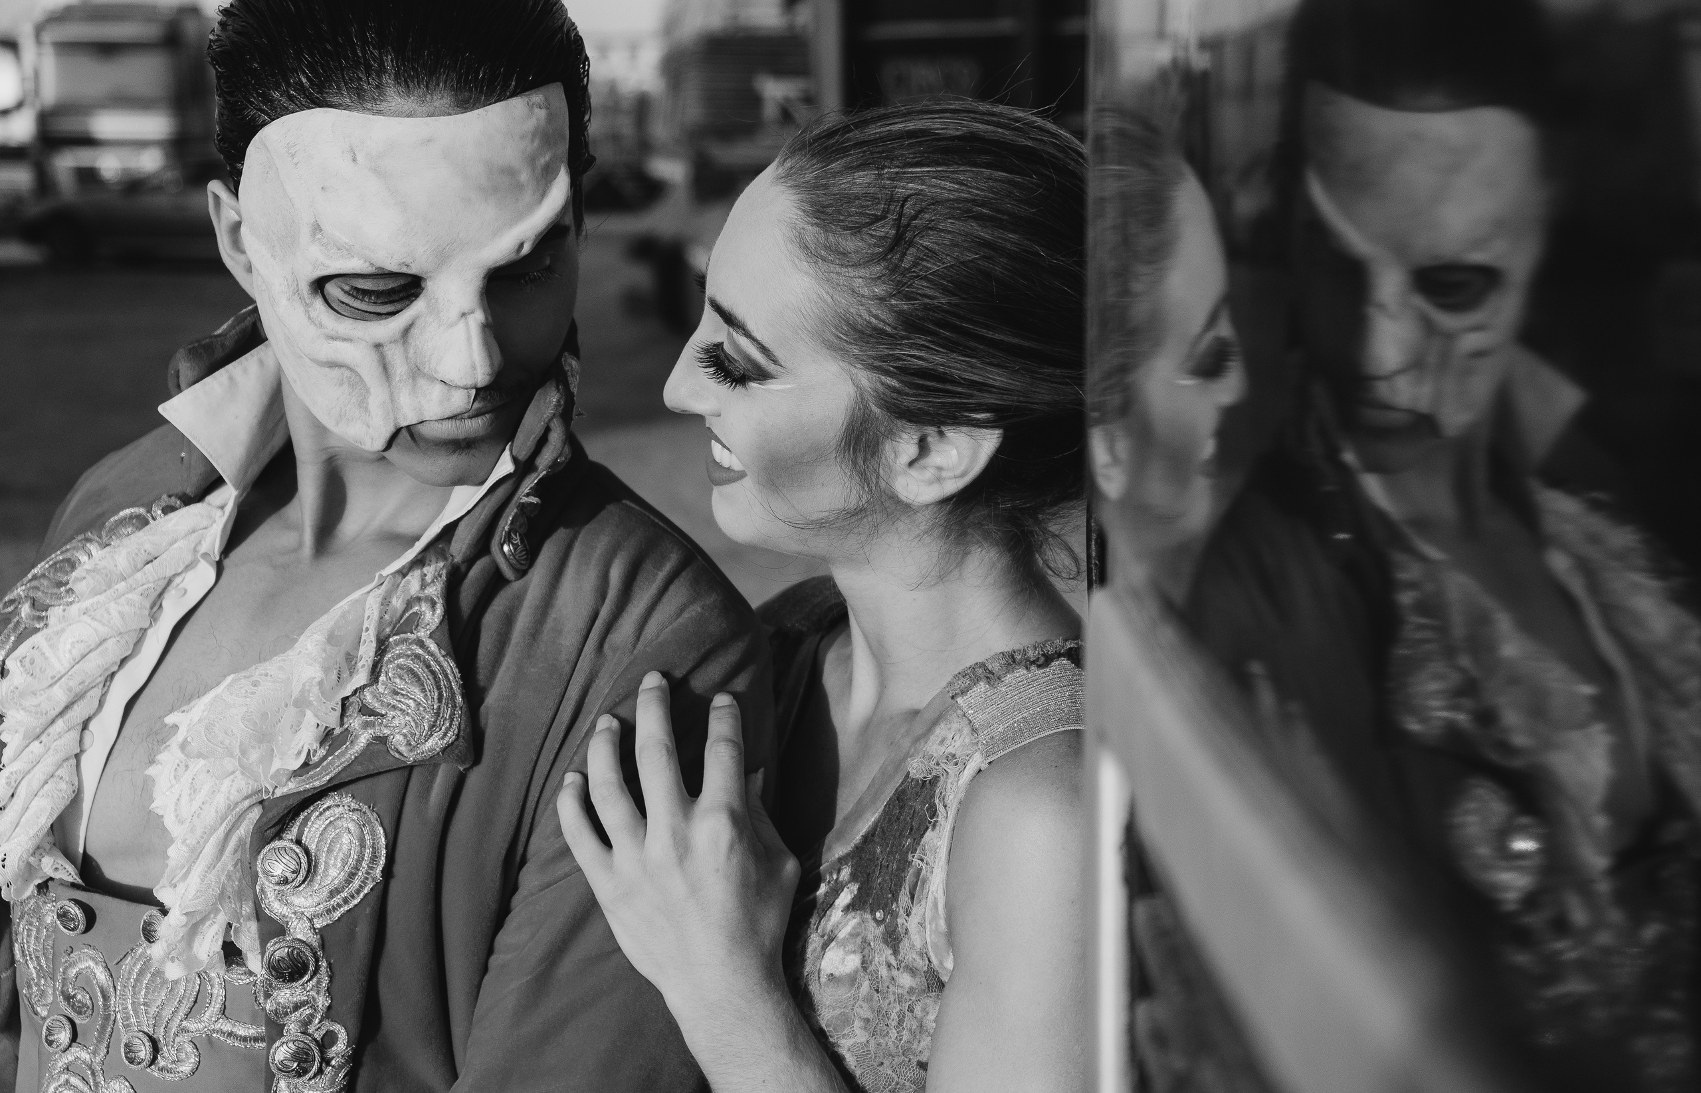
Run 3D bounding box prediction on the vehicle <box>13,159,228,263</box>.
[{"bbox_3d":[-9.150,-4.550,38.000,4.300,1.450,1.750,0,8,-3],"label":"vehicle"}]

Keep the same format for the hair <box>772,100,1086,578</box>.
[{"bbox_3d":[0.048,-0.103,1.380,0.190,0.235,0.170,3,10,-12],"label":"hair"}]

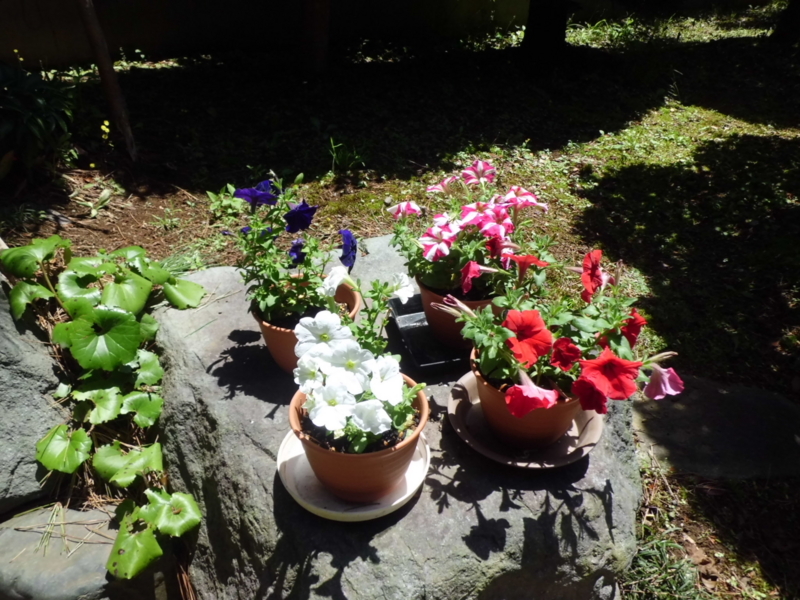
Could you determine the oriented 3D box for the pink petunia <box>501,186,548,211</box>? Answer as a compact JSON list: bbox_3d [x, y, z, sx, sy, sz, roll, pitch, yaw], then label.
[{"bbox_3d":[0.198,-0.161,0.955,0.070,0.035,0.060,5,51,-3],"label":"pink petunia"}]

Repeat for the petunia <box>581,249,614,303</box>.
[{"bbox_3d":[0.265,-0.033,0.815,0.034,0.069,0.060,15,35,27],"label":"petunia"}]

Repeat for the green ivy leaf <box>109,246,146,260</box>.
[{"bbox_3d":[-0.581,-0.097,1.280,0.078,0.030,0.065,0,37,0],"label":"green ivy leaf"}]

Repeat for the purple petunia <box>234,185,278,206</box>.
[{"bbox_3d":[-0.221,-0.161,0.925,0.066,0.031,0.056,0,-14,0],"label":"purple petunia"}]

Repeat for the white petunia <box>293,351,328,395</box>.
[{"bbox_3d":[-0.102,0.084,0.685,0.047,0.050,0.035,18,15,28],"label":"white petunia"}]

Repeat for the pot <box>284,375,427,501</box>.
[{"bbox_3d":[-0.046,0.168,0.725,0.160,0.105,0.160,0,31,0],"label":"pot"}]

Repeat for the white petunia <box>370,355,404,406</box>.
[{"bbox_3d":[-0.015,0.094,0.700,0.045,0.058,0.030,-19,-4,-28],"label":"white petunia"}]

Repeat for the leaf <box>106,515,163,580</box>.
[{"bbox_3d":[-0.352,0.329,0.800,0.069,0.028,0.082,7,51,-11],"label":"leaf"}]

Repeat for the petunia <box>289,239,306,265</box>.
[{"bbox_3d":[-0.150,-0.071,0.880,0.036,0.043,0.036,17,26,26],"label":"petunia"}]

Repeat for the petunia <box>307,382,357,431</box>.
[{"bbox_3d":[-0.081,0.125,0.710,0.057,0.035,0.056,1,70,0],"label":"petunia"}]

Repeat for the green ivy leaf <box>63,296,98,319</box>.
[{"bbox_3d":[-0.558,0.015,1.050,0.062,0.027,0.052,0,47,0],"label":"green ivy leaf"}]

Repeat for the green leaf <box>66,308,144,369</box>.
[{"bbox_3d":[-0.492,0.064,1.000,0.122,0.040,0.105,0,50,0],"label":"green leaf"}]

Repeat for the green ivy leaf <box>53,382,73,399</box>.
[{"bbox_3d":[-0.561,0.151,1.000,0.030,0.011,0.026,29,54,-2],"label":"green ivy leaf"}]

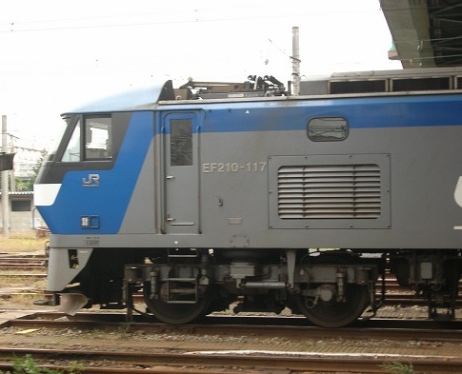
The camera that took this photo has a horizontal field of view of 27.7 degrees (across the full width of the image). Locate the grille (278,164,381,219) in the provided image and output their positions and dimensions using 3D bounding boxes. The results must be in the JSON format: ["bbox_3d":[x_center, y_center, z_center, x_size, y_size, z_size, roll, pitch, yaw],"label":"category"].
[{"bbox_3d":[1.436,0.073,13.733,1.513,0.797,0.060,-1,-1,15],"label":"grille"}]

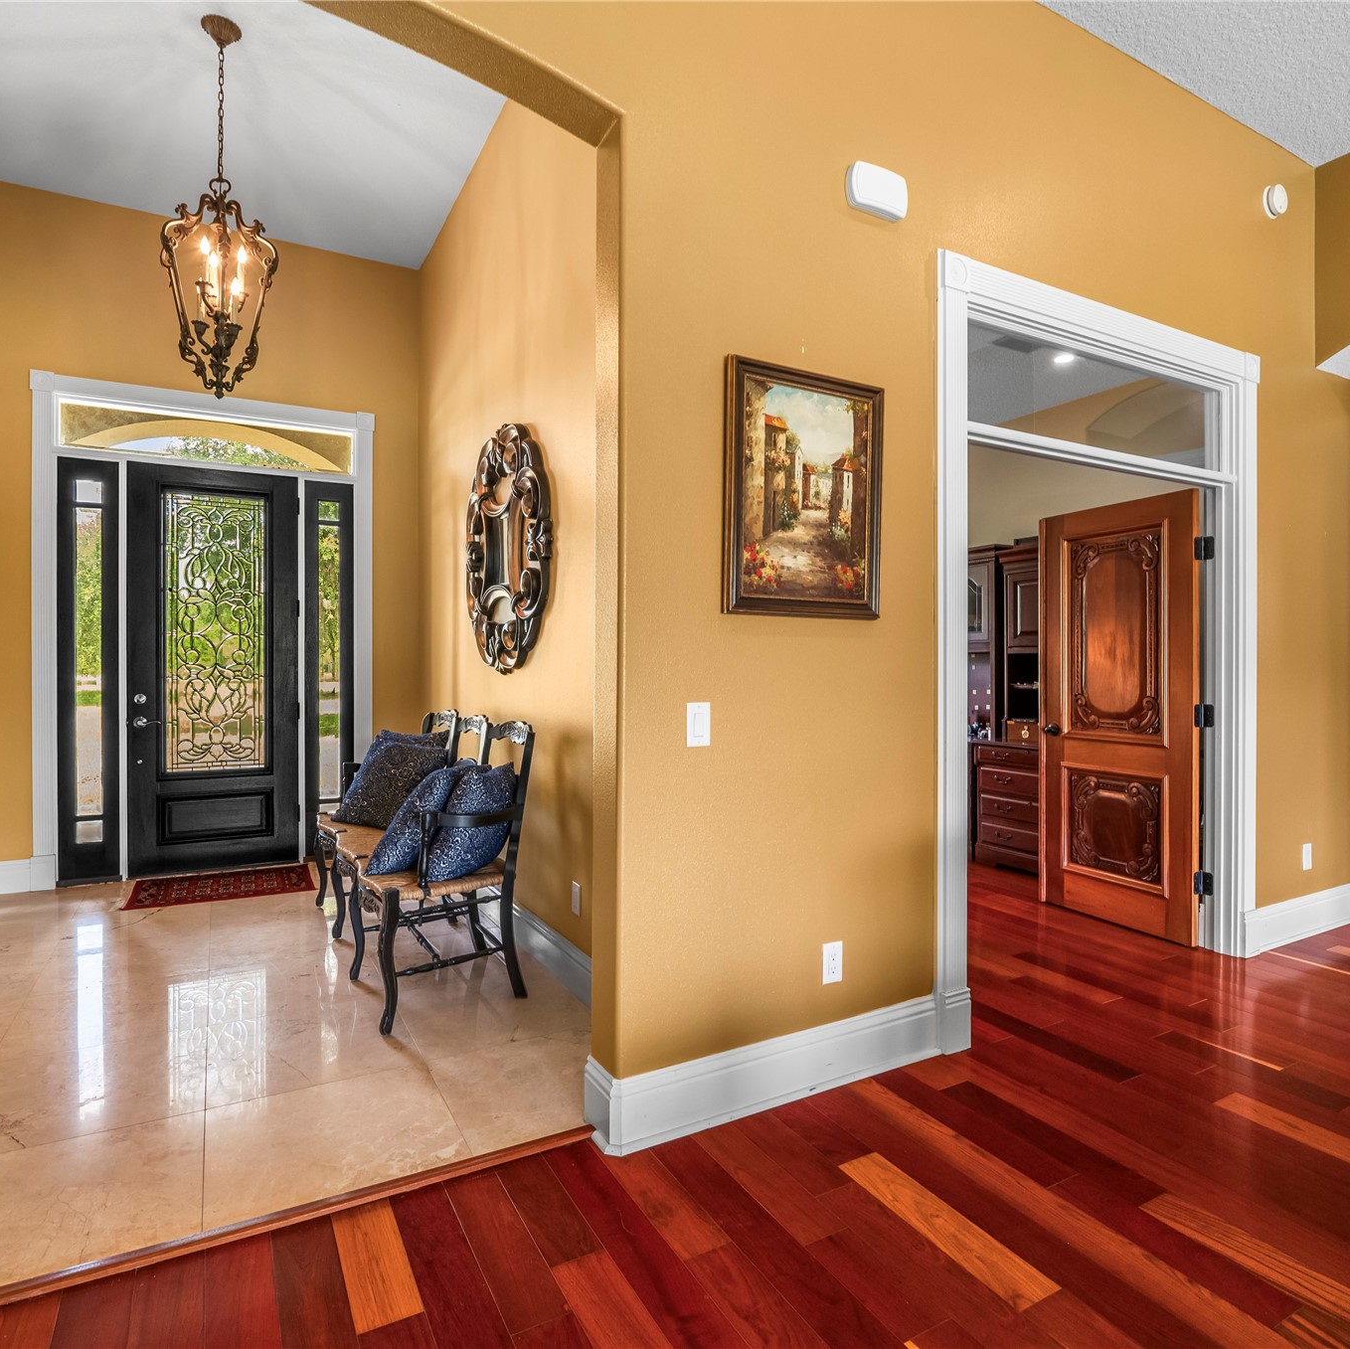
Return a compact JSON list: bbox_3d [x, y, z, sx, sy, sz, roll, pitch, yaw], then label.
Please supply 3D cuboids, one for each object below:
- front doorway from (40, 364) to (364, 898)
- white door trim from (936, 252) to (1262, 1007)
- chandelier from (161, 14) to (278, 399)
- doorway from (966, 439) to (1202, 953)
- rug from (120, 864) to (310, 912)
[{"bbox_3d":[-2.801,-0.253,4.830,1.802,2.931,0.185,0,0,-29],"label":"front doorway"},{"bbox_3d":[1.672,-0.074,3.056,1.974,2.598,0.179,0,0,-29],"label":"white door trim"},{"bbox_3d":[-1.910,-1.949,3.306,0.415,1.561,0.415,0,0,-29],"label":"chandelier"},{"bbox_3d":[1.660,0.219,3.065,1.691,2.011,0.154,0,0,-29],"label":"doorway"},{"bbox_3d":[-2.590,1.208,4.520,0.916,0.012,0.635,0,0,-29],"label":"rug"}]

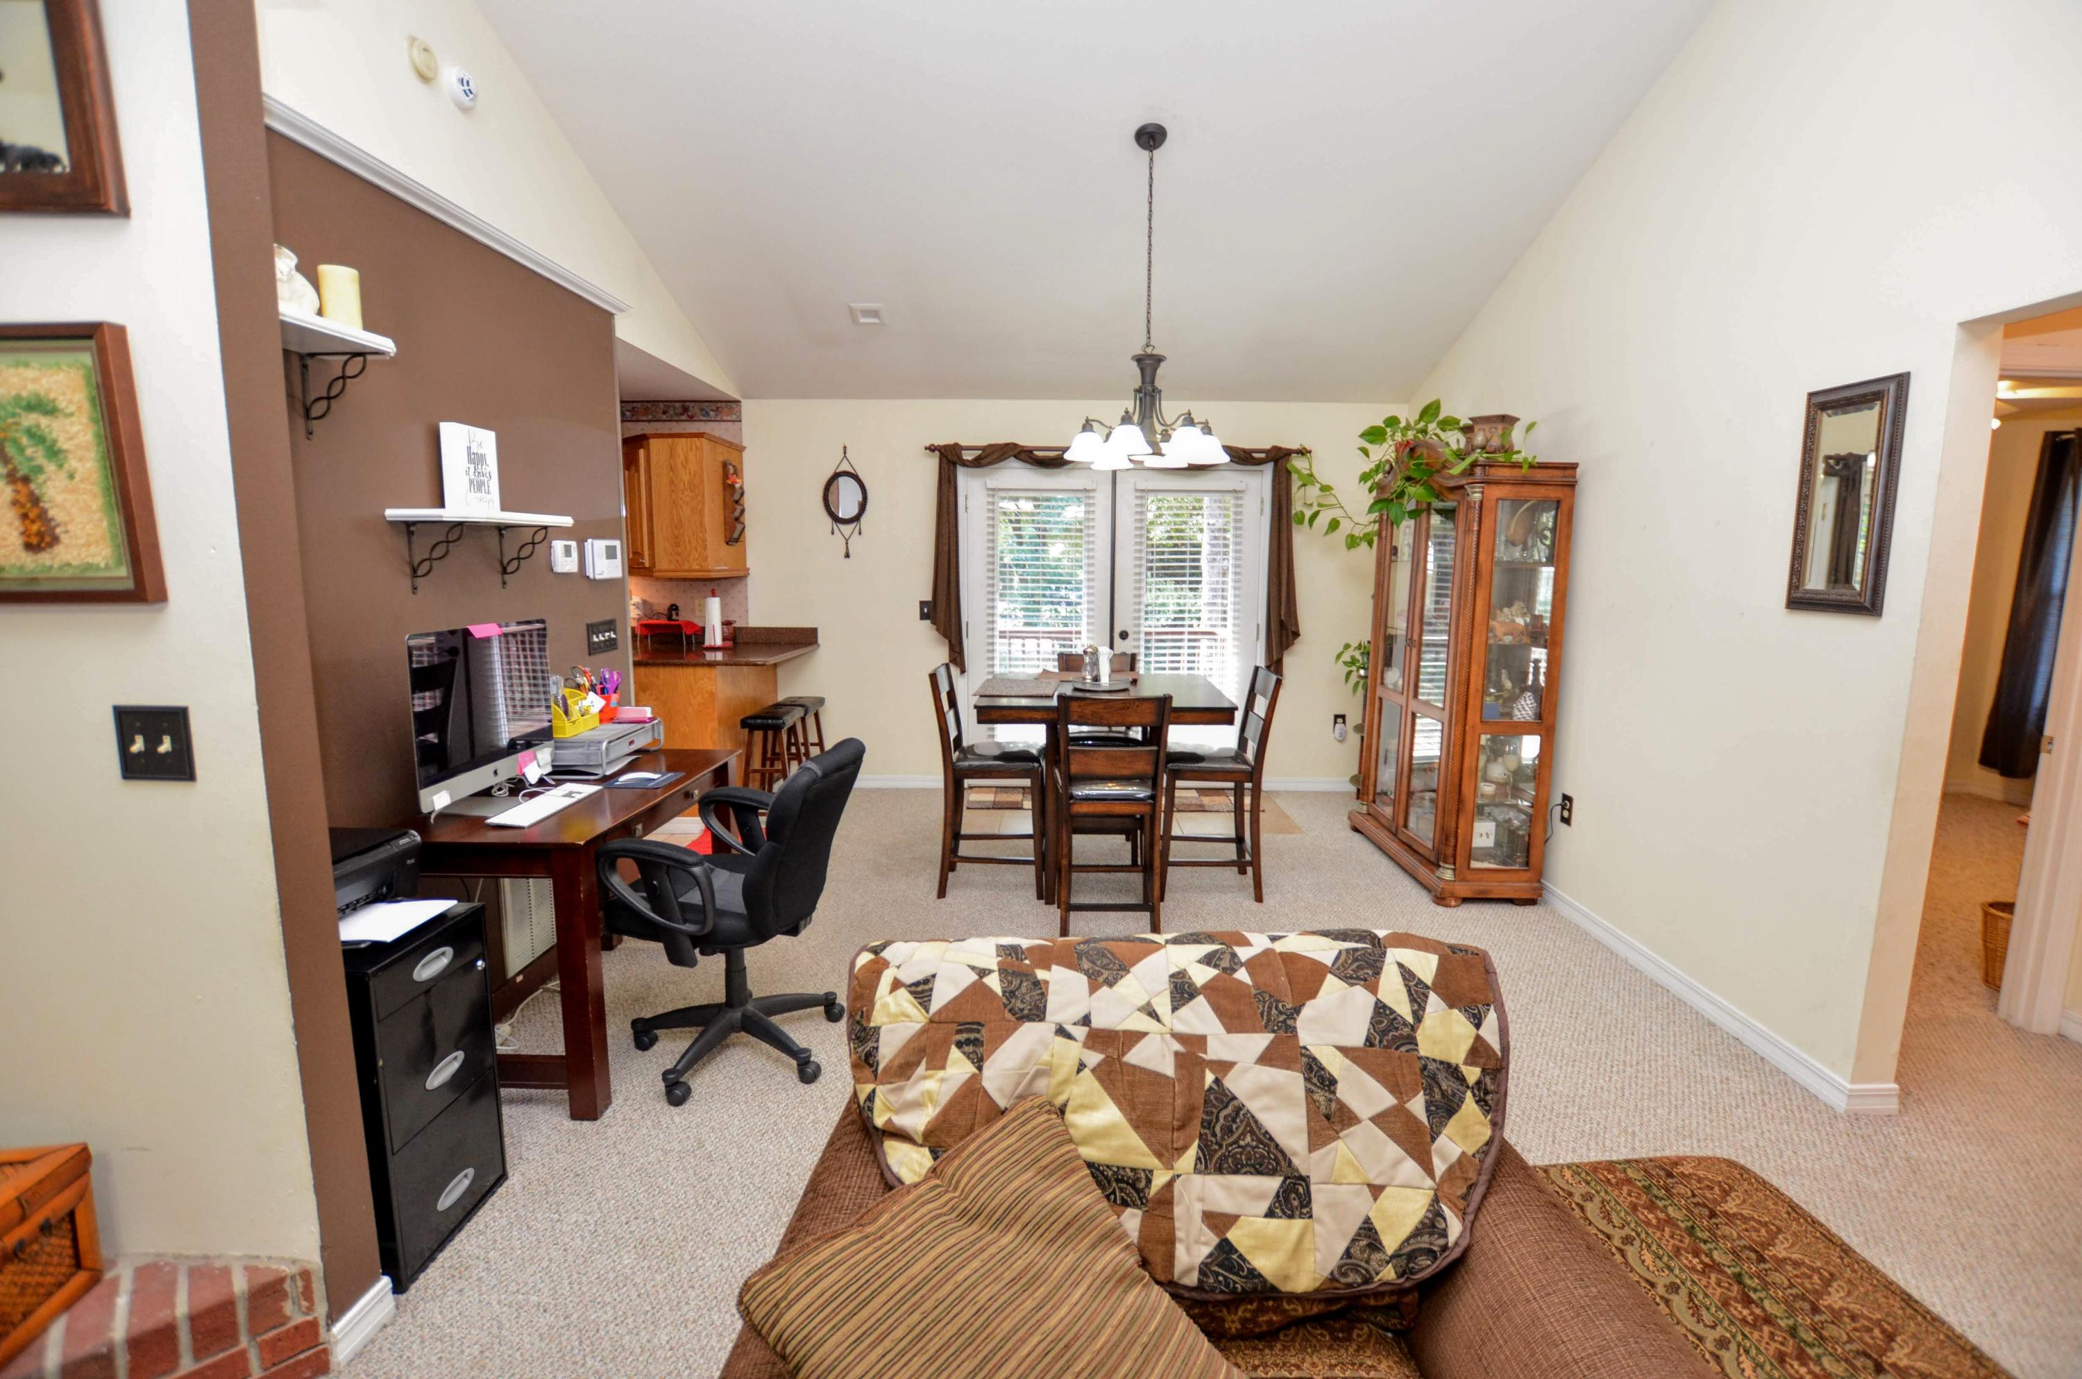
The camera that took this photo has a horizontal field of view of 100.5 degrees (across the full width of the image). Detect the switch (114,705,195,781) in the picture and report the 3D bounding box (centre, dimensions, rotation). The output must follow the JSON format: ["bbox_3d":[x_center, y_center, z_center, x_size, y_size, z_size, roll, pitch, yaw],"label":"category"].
[{"bbox_3d":[-1.454,0.089,1.415,0.127,0.126,0.015,1,8,2],"label":"switch"}]

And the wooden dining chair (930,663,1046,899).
[{"bbox_3d":[-0.216,0.396,3.882,0.475,0.995,0.420,0,8,4],"label":"wooden dining chair"}]

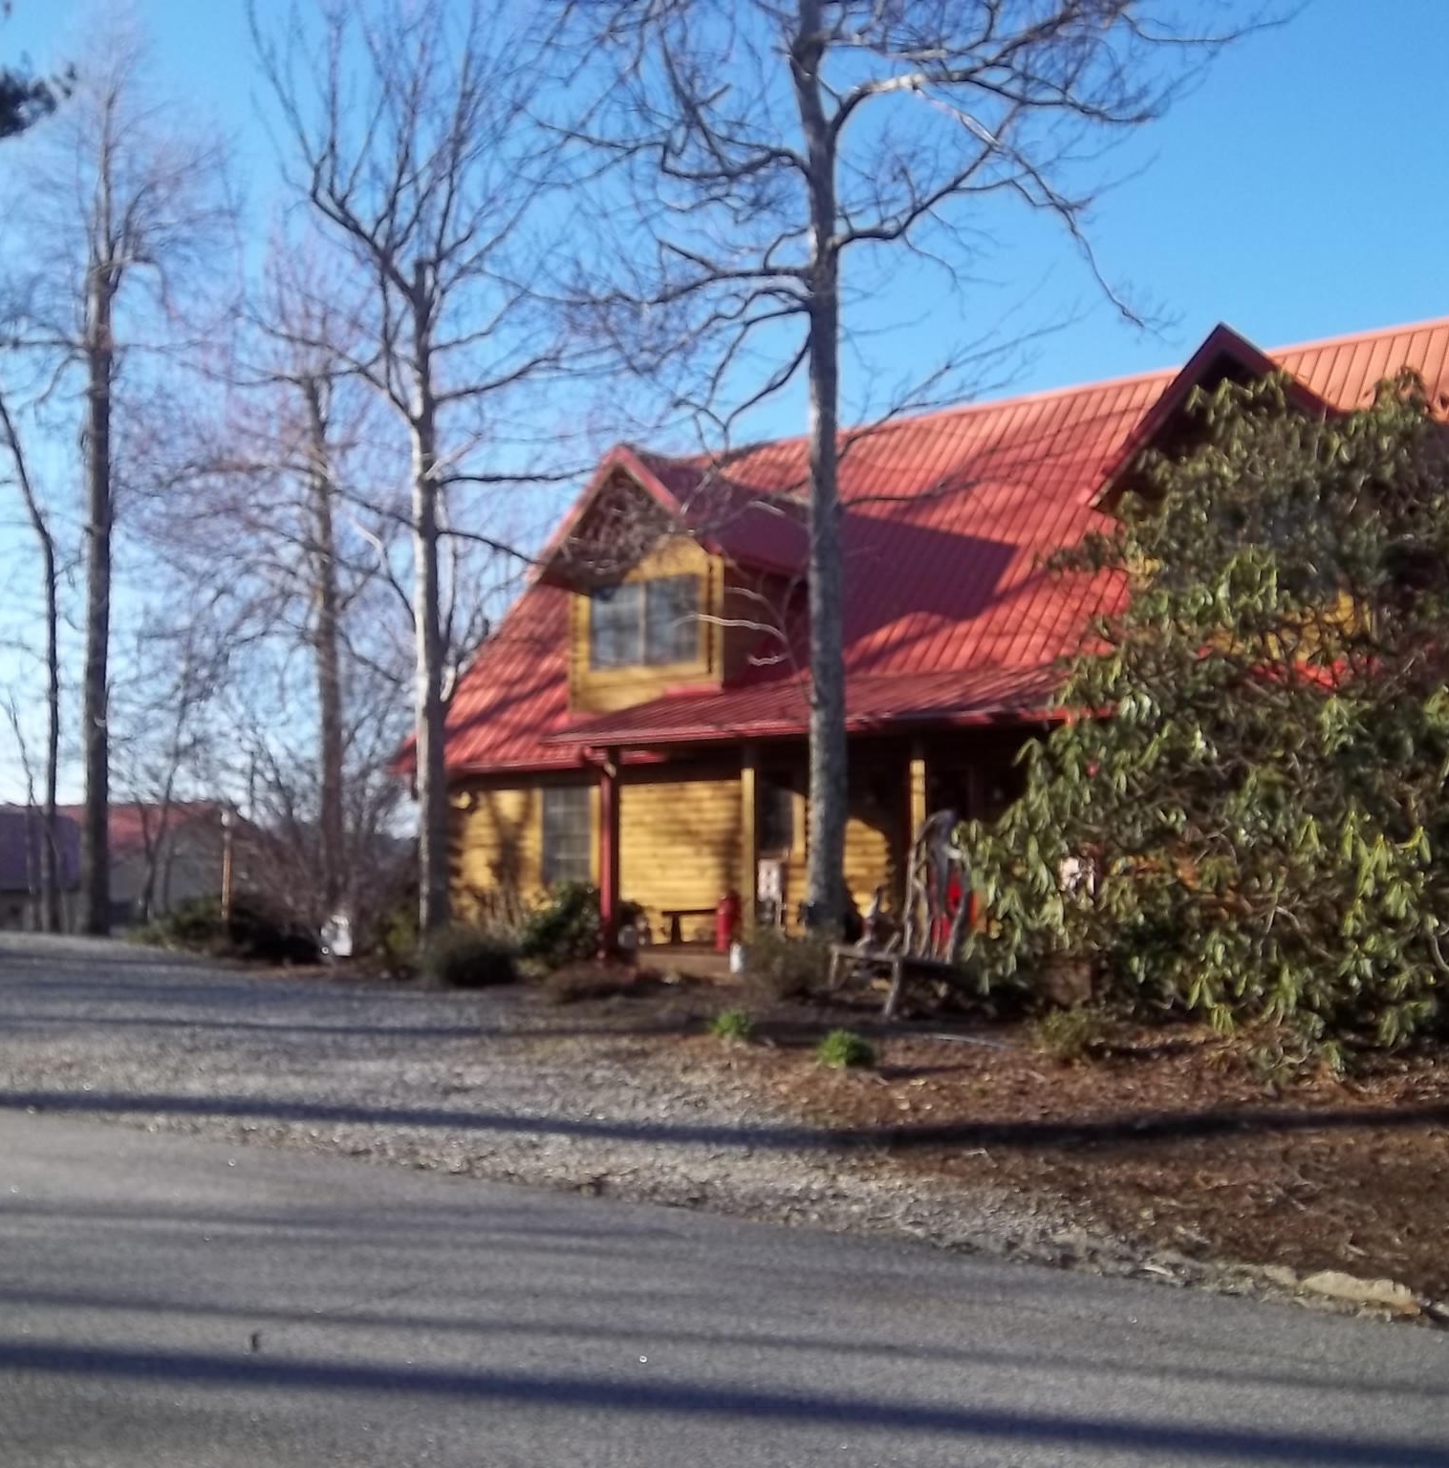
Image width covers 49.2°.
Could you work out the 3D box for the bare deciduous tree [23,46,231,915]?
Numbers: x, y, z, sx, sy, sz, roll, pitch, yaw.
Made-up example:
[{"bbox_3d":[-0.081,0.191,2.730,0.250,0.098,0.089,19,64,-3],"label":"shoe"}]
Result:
[{"bbox_3d":[-10.117,-4.518,26.680,3.540,15.600,3.540,0,-5,0],"label":"bare deciduous tree"}]

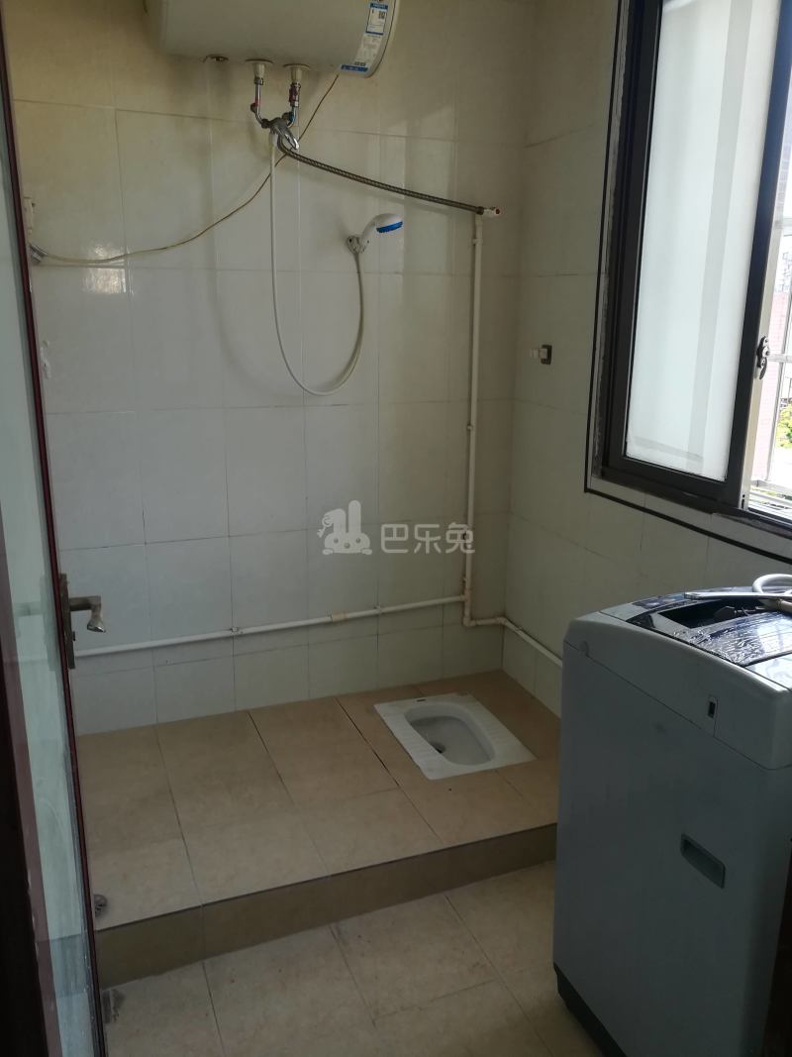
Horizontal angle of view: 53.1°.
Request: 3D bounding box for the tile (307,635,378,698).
[{"bbox_3d":[-0.182,0.482,2.766,0.252,0.206,0.010,-5,15,-21],"label":"tile"}]

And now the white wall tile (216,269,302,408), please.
[{"bbox_3d":[-0.402,-0.564,2.363,0.250,0.399,0.012,-5,16,-22],"label":"white wall tile"}]

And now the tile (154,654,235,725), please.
[{"bbox_3d":[-0.650,0.524,2.583,0.252,0.206,0.010,-5,15,-21],"label":"tile"}]

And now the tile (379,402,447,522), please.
[{"bbox_3d":[0.058,-0.222,2.680,0.251,0.399,0.010,-5,15,-21],"label":"tile"}]

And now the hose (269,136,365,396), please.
[{"bbox_3d":[-0.218,-0.746,2.322,0.312,0.709,0.151,-5,15,-21],"label":"hose"}]

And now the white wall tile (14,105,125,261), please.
[{"bbox_3d":[-0.870,-0.914,2.122,0.251,0.399,0.010,-5,15,-21],"label":"white wall tile"}]

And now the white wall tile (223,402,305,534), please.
[{"bbox_3d":[-0.406,-0.178,2.464,0.250,0.399,0.012,-5,16,-22],"label":"white wall tile"}]

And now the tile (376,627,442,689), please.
[{"bbox_3d":[0.053,0.461,2.851,0.251,0.206,0.010,-5,15,-21],"label":"tile"}]

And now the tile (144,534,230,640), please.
[{"bbox_3d":[-0.645,0.229,2.505,0.251,0.399,0.010,-5,15,-21],"label":"tile"}]

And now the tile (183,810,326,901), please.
[{"bbox_3d":[-0.352,0.801,1.942,0.297,0.010,0.281,-5,15,-21],"label":"tile"}]

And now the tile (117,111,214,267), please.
[{"bbox_3d":[-0.637,-0.935,2.213,0.251,0.399,0.010,-5,15,-21],"label":"tile"}]

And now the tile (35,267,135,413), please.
[{"bbox_3d":[-0.873,-0.524,2.219,0.252,0.400,0.010,-5,15,-21],"label":"tile"}]

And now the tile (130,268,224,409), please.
[{"bbox_3d":[-0.634,-0.542,2.271,0.250,0.399,0.012,-5,16,-22],"label":"tile"}]

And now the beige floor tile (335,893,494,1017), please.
[{"bbox_3d":[0.034,0.974,1.824,0.297,0.010,0.283,-5,15,-21],"label":"beige floor tile"}]

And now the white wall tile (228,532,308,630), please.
[{"bbox_3d":[-0.409,0.201,2.563,0.250,0.385,0.012,-5,16,-22],"label":"white wall tile"}]

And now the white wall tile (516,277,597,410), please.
[{"bbox_3d":[0.494,-0.585,2.508,0.010,0.400,0.464,-4,15,-19],"label":"white wall tile"}]

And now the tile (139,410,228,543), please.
[{"bbox_3d":[-0.637,-0.156,2.372,0.250,0.399,0.012,-5,16,-22],"label":"tile"}]

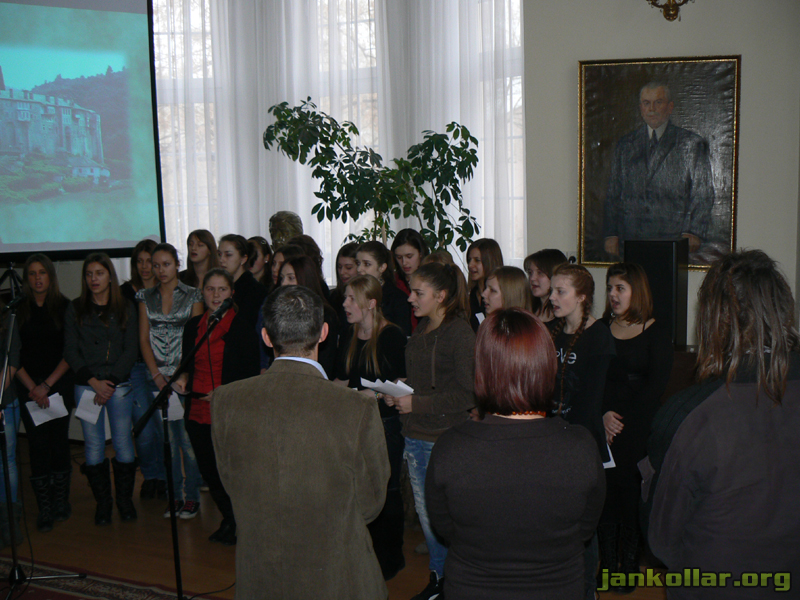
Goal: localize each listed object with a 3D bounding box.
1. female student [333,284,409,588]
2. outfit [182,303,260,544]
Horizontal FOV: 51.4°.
[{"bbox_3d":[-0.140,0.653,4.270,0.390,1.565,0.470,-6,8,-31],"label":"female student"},{"bbox_3d":[-1.005,0.742,4.756,0.470,1.310,0.380,2,8,25],"label":"outfit"}]

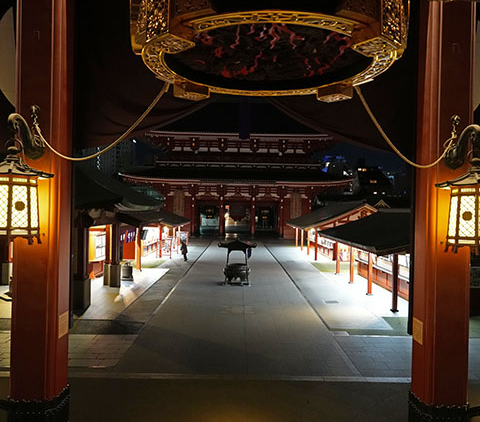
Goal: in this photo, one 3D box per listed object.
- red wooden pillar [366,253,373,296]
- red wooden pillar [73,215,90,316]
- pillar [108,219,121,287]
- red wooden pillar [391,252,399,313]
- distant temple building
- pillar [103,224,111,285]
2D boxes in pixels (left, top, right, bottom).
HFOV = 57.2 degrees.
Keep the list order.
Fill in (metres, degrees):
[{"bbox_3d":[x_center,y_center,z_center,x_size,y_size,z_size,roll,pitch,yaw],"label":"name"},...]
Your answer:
[{"bbox_3d":[7.308,3.357,24.793,0.230,2.650,0.230,1,0,0],"label":"red wooden pillar"},{"bbox_3d":[-7.207,2.366,19.990,0.520,4.050,0.520,1,0,0],"label":"red wooden pillar"},{"bbox_3d":[-7.210,2.475,25.491,0.480,3.800,0.480,1,0,0],"label":"pillar"},{"bbox_3d":[7.279,3.318,20.793,0.240,2.750,0.240,1,0,0],"label":"red wooden pillar"},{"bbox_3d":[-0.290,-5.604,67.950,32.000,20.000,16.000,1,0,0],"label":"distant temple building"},{"bbox_3d":[-7.811,2.511,25.991,0.460,3.700,0.460,1,0,0],"label":"pillar"}]

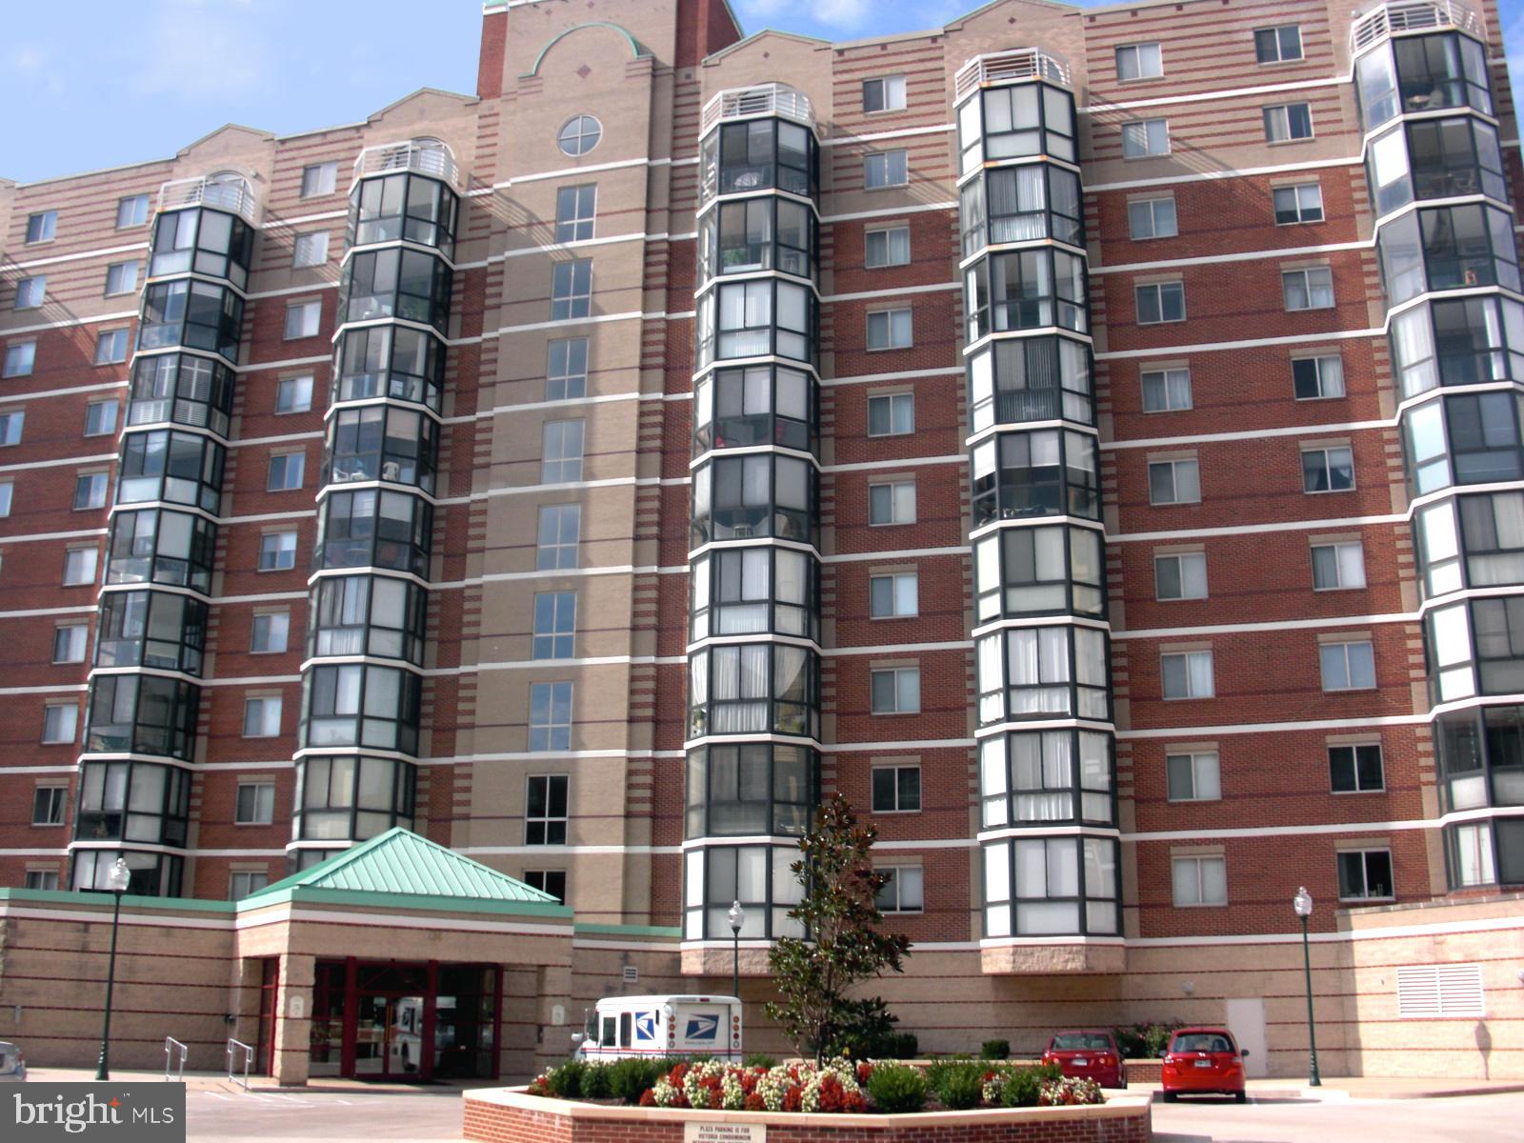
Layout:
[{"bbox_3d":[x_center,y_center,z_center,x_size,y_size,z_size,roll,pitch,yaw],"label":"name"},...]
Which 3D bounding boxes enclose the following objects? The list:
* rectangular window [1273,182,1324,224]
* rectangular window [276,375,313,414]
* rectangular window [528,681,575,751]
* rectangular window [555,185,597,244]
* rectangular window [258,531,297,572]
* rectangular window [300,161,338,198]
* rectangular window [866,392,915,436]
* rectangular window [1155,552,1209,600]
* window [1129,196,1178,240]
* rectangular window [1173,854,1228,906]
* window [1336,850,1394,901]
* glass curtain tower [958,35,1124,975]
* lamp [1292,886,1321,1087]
[{"bbox_3d":[15.292,-10.494,45.137,1.340,1.230,0.120,-4,-17,15],"label":"rectangular window"},{"bbox_3d":[-15.731,-5.939,53.422,1.390,1.290,0.130,-4,-17,15],"label":"rectangular window"},{"bbox_3d":[-6.189,4.270,46.566,1.300,2.040,0.150,-4,-17,15],"label":"rectangular window"},{"bbox_3d":[-6.082,-11.696,51.898,1.380,2.130,0.130,-4,-17,15],"label":"rectangular window"},{"bbox_3d":[-15.680,-0.645,51.334,1.340,1.290,0.150,-4,-17,15],"label":"rectangular window"},{"bbox_3d":[-15.239,-13.493,54.625,1.350,1.240,0.140,-4,-17,15],"label":"rectangular window"},{"bbox_3d":[3.774,-4.567,46.268,1.350,1.240,0.140,-4,-17,15],"label":"rectangular window"},{"bbox_3d":[11.402,0.145,42.997,1.340,1.230,0.120,-4,-17,15],"label":"rectangular window"},{"bbox_3d":[11.477,-10.360,46.437,1.357,1.304,0.120,-4,-17,15],"label":"window"},{"bbox_3d":[11.319,8.007,41.005,1.367,1.258,0.140,-4,-17,15],"label":"rectangular window"},{"bbox_3d":[15.207,7.640,39.910,1.365,1.267,0.150,-4,-17,15],"label":"window"},{"bbox_3d":[7.442,-2.683,44.183,3.820,25.913,2.120,-4,-17,15],"label":"glass curtain tower"},{"bbox_3d":[12.172,9.209,35.275,0.420,4.491,0.420,-4,-17,15],"label":"lamp"}]

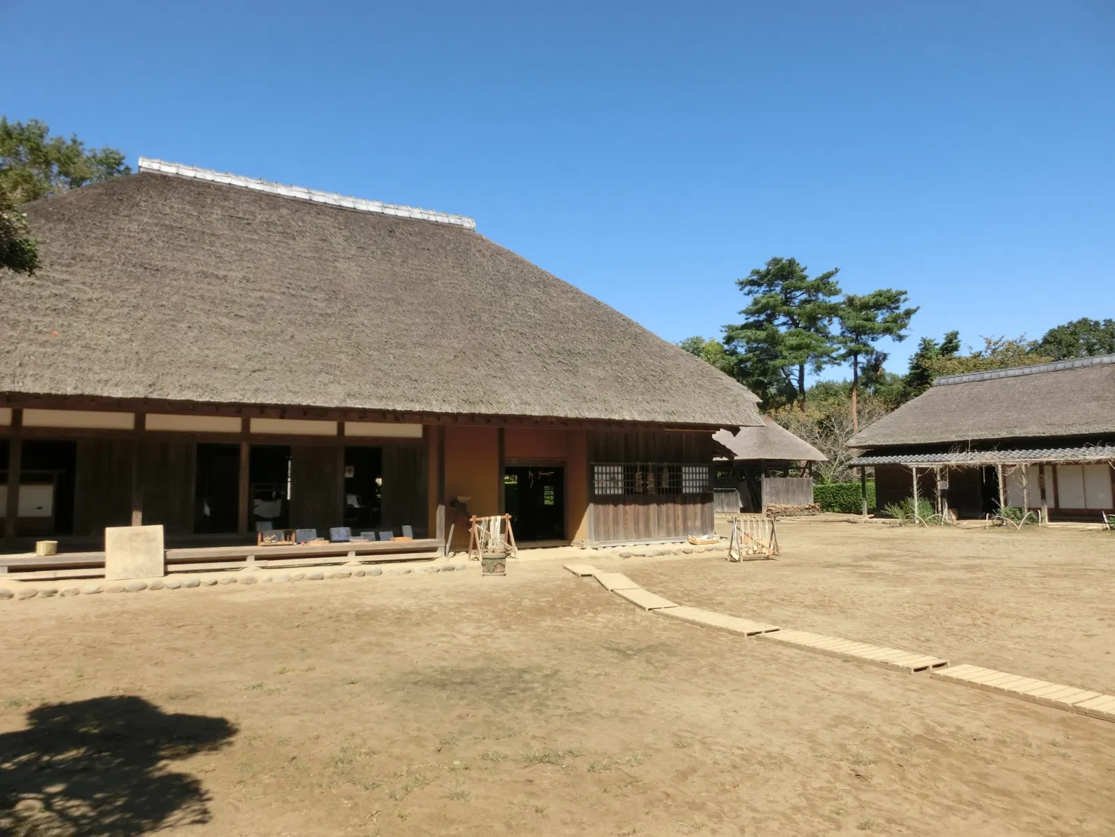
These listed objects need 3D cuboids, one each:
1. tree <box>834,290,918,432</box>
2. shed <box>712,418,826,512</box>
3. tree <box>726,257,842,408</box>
[{"bbox_3d":[21.601,-1.408,52.303,5.625,14.592,5.344,-2,-5,22],"label":"tree"},{"bbox_3d":[9.674,2.374,38.690,4.200,4.861,5.800,2,-6,-29],"label":"shed"},{"bbox_3d":[15.383,-2.512,52.402,7.910,16.885,7.514,-2,-5,16],"label":"tree"}]

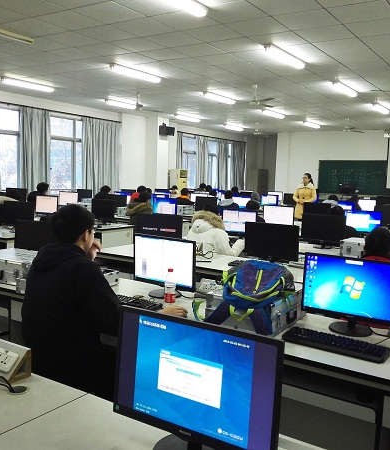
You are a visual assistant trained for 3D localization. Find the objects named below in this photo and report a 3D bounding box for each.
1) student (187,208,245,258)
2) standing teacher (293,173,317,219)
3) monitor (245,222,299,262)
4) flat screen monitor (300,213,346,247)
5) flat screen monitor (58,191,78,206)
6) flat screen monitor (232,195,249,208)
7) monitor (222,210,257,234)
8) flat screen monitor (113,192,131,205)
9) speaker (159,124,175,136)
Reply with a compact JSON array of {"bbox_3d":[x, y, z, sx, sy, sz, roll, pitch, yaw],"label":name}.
[{"bbox_3d":[0.208,0.401,5.440,0.600,1.150,0.750,5,7,33],"label":"student"},{"bbox_3d":[2.263,-0.244,10.152,0.500,1.630,0.360,4,6,21],"label":"standing teacher"},{"bbox_3d":[0.691,0.167,4.469,0.506,0.358,0.198,5,6,31],"label":"monitor"},{"bbox_3d":[1.464,0.074,5.728,0.500,0.378,0.200,5,6,33],"label":"flat screen monitor"},{"bbox_3d":[-2.580,-0.491,10.309,0.506,0.364,0.198,5,6,28],"label":"flat screen monitor"},{"bbox_3d":[1.059,-0.444,11.186,0.500,0.378,0.200,5,6,33],"label":"flat screen monitor"},{"bbox_3d":[0.553,0.011,6.170,0.500,0.378,0.200,5,6,33],"label":"monitor"},{"bbox_3d":[-1.565,-0.540,10.849,0.480,0.360,0.180,5,7,33],"label":"flat screen monitor"},{"bbox_3d":[-0.851,-2.849,15.295,0.250,0.260,0.420,15,12,32],"label":"speaker"}]

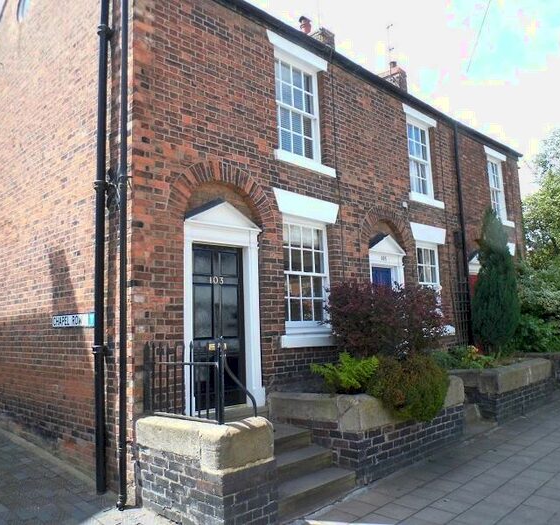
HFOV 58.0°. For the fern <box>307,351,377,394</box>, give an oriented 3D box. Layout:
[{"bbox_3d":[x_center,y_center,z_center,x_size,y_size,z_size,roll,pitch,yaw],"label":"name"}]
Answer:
[{"bbox_3d":[0.727,1.252,5.700,0.780,0.500,0.720,-2,-7,0],"label":"fern"}]

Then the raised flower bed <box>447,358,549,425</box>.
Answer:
[{"bbox_3d":[3.714,2.205,9.022,2.420,0.785,1.410,5,-9,-44],"label":"raised flower bed"}]

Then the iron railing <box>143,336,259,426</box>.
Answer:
[{"bbox_3d":[-0.795,1.048,4.707,0.446,0.691,1.283,5,-9,-44],"label":"iron railing"}]

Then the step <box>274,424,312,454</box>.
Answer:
[{"bbox_3d":[-0.320,2.000,5.520,1.246,0.163,0.602,5,-9,-44],"label":"step"}]

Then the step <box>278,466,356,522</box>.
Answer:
[{"bbox_3d":[0.246,2.191,4.822,1.200,0.165,0.330,5,-10,-45],"label":"step"}]

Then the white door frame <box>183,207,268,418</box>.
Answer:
[{"bbox_3d":[-0.666,0.497,5.901,1.140,2.449,0.221,5,-9,-44],"label":"white door frame"}]

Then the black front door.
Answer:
[{"bbox_3d":[-0.739,0.741,5.876,0.818,1.868,0.056,5,-9,-44],"label":"black front door"}]

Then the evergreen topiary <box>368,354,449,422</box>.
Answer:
[{"bbox_3d":[1.618,1.587,6.366,0.950,0.880,0.900,5,-9,-44],"label":"evergreen topiary"}]

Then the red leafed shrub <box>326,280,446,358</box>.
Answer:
[{"bbox_3d":[1.424,0.796,6.823,1.450,1.120,1.150,5,-9,-44],"label":"red leafed shrub"}]

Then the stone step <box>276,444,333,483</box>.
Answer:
[{"bbox_3d":[0.027,1.996,5.061,1.200,0.165,0.330,5,-10,-45],"label":"stone step"}]

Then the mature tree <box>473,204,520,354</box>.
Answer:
[{"bbox_3d":[4.093,0.399,9.600,0.920,2.850,0.920,5,-10,-45],"label":"mature tree"}]

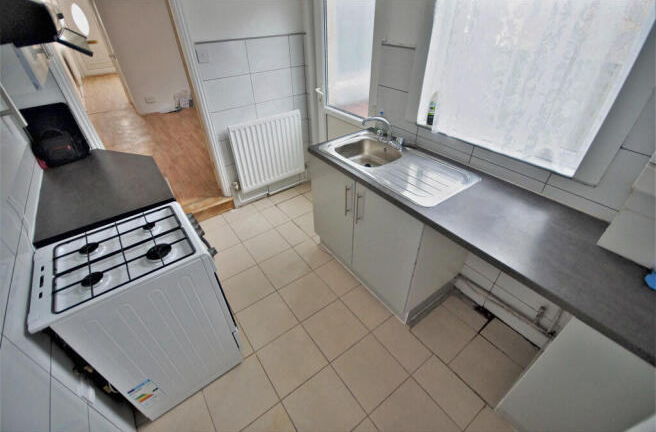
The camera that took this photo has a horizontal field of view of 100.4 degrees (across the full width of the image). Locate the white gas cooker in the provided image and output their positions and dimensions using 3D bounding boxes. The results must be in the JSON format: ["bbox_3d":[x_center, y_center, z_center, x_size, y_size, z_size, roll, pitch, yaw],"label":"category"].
[{"bbox_3d":[-0.847,0.480,1.404,0.590,0.870,0.500,-24,42,-28],"label":"white gas cooker"}]

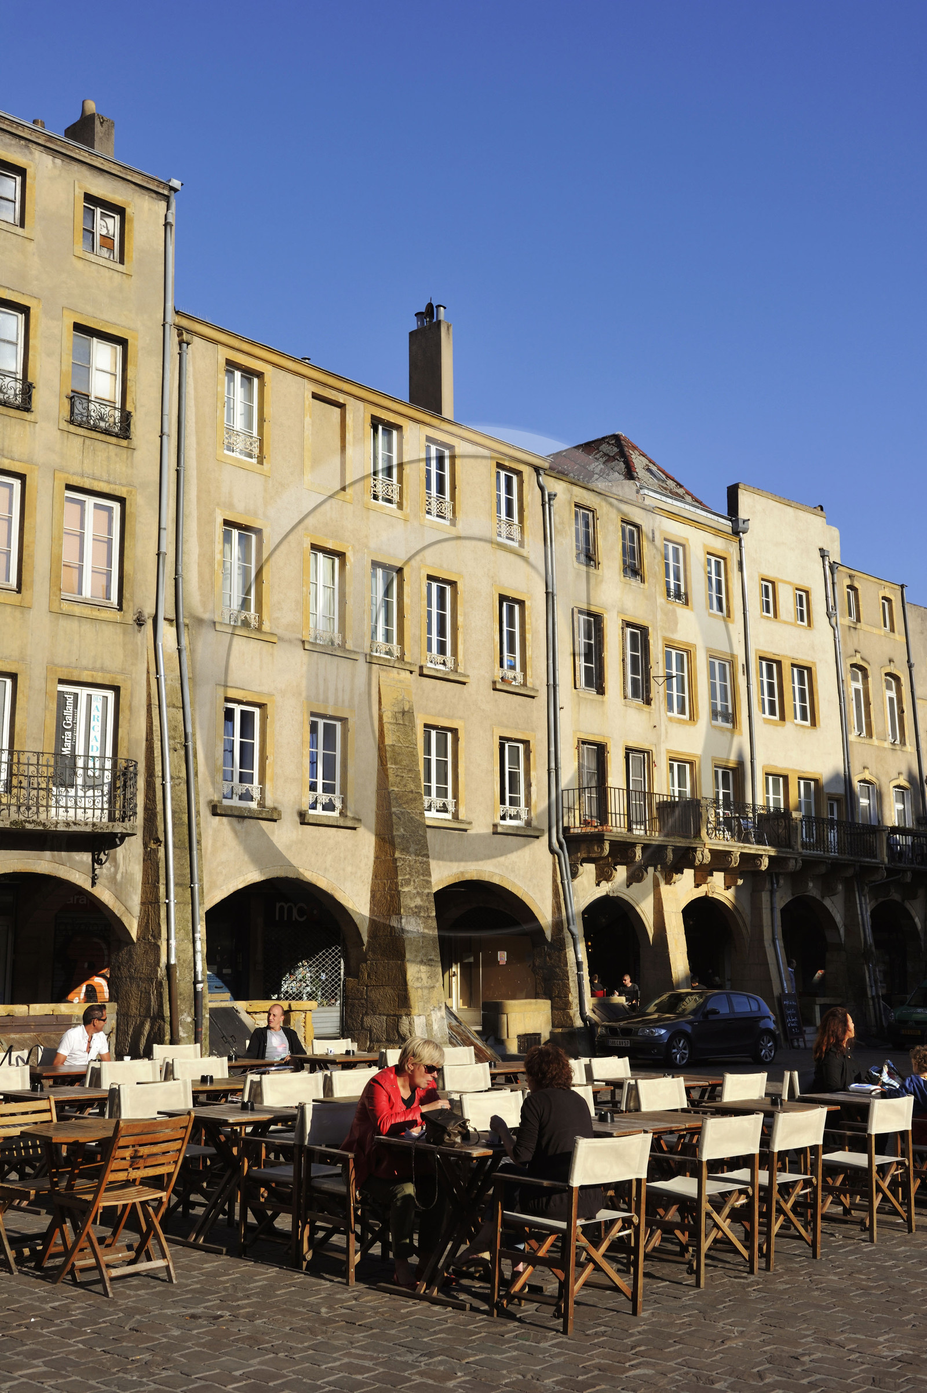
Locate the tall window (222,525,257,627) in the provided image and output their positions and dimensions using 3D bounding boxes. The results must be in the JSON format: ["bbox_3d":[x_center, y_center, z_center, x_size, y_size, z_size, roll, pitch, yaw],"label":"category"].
[{"bbox_3d":[-4.059,-2.164,26.407,0.150,1.706,0.919,-9,-12,40],"label":"tall window"}]

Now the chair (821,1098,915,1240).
[{"bbox_3d":[2.513,2.963,9.316,0.550,0.860,0.580,10,-15,-43],"label":"chair"}]

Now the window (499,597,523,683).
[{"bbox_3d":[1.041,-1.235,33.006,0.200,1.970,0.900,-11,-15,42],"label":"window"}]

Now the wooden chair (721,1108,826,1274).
[{"bbox_3d":[1.723,2.818,8.516,0.550,0.860,0.580,10,-15,-43],"label":"wooden chair"}]

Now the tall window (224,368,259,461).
[{"bbox_3d":[-3.954,-4.989,25.875,0.150,1.526,0.806,-11,-15,42],"label":"tall window"}]

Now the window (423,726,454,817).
[{"bbox_3d":[-0.502,1.574,30.062,0.200,1.820,1.030,-11,-15,42],"label":"window"}]

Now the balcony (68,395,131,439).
[{"bbox_3d":[-6.164,-4.749,24.983,0.160,0.500,1.220,-11,-15,43],"label":"balcony"}]

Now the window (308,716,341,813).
[{"bbox_3d":[-2.675,1.335,28.388,0.180,1.895,0.951,-10,-14,41],"label":"window"}]

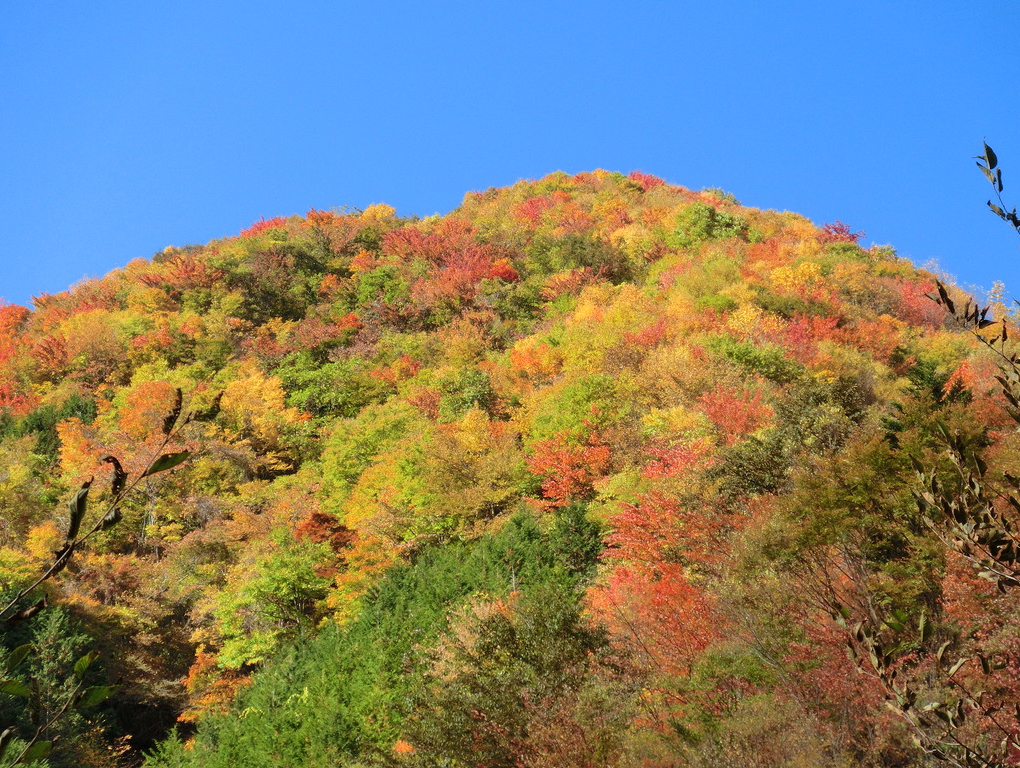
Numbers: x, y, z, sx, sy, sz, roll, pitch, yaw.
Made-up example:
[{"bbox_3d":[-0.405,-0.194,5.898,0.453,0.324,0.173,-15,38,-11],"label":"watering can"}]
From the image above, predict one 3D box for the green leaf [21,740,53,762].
[{"bbox_3d":[-0.678,0.527,3.900,0.055,0.026,0.017,-33,-1,0],"label":"green leaf"}]

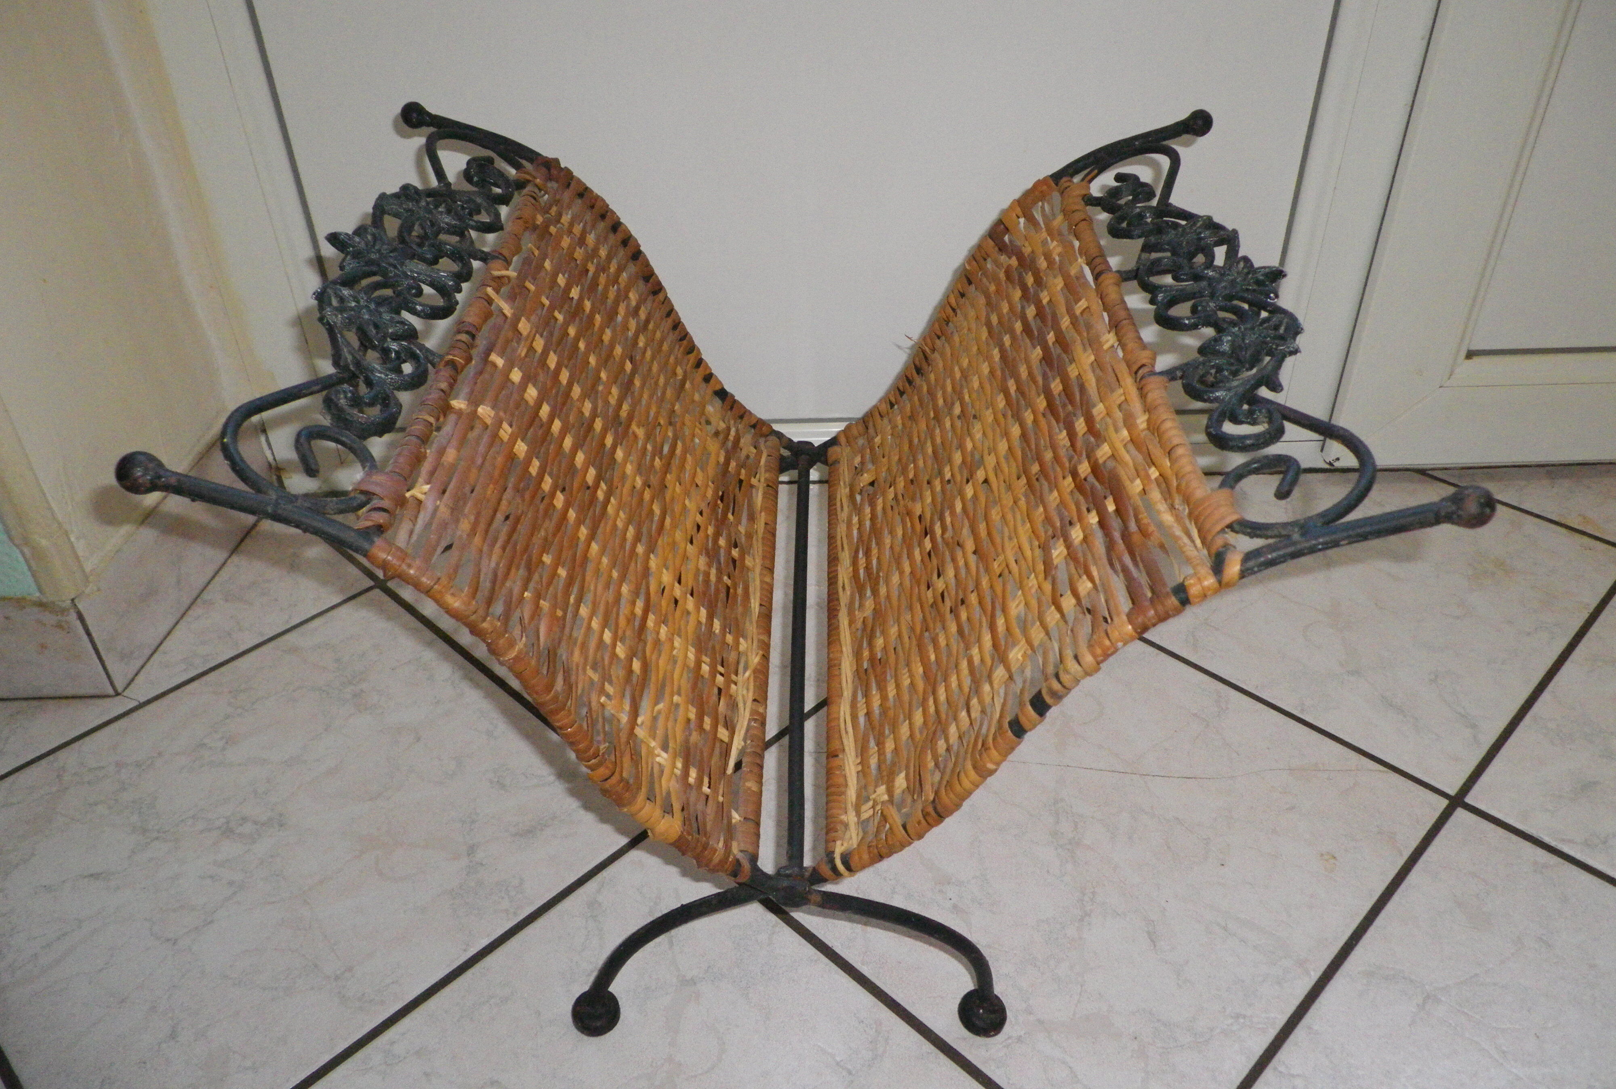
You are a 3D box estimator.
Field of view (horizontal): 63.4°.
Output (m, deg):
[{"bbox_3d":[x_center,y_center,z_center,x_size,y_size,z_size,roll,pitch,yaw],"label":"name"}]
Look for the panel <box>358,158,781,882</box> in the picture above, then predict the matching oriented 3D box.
[{"bbox_3d":[-0.093,-0.040,0.689,0.036,0.243,0.384,-27,31,20],"label":"panel"}]

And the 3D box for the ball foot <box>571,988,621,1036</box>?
[{"bbox_3d":[-0.107,0.237,0.663,0.025,0.025,0.025,-1,36,1],"label":"ball foot"}]

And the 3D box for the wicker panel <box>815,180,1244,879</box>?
[{"bbox_3d":[0.083,-0.032,0.692,0.036,0.238,0.384,31,31,-20],"label":"wicker panel"}]

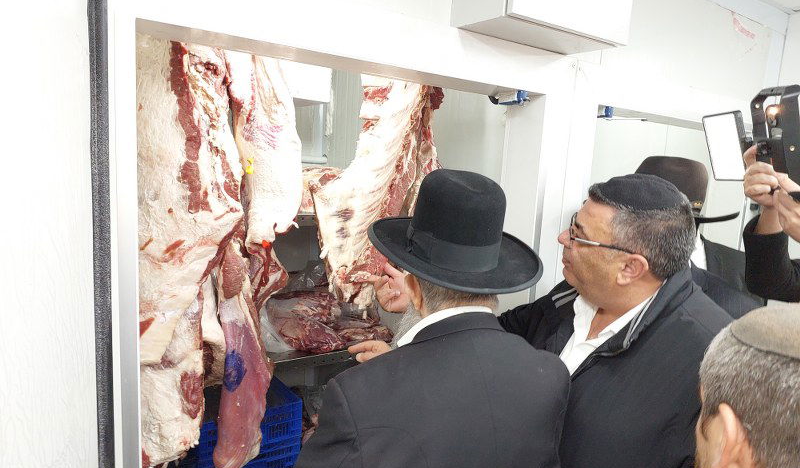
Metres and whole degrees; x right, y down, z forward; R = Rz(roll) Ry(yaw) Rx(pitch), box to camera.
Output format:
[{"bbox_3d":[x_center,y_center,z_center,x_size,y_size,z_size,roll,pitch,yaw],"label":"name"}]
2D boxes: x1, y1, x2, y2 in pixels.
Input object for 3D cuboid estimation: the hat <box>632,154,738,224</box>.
[{"bbox_3d":[0.712,-0.122,1.420,0.370,0.150,0.330,-3,9,-35],"label":"hat"}]

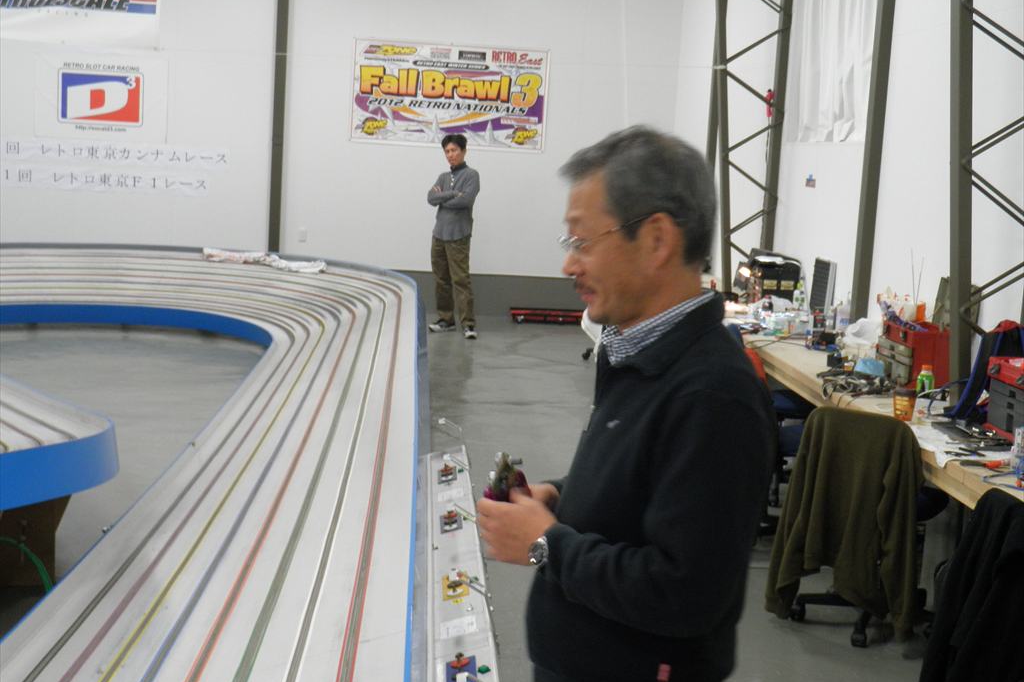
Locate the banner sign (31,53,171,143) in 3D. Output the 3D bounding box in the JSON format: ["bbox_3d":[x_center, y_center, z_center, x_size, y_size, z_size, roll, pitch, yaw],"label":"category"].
[{"bbox_3d":[-3.769,-2.228,13.323,1.200,0.760,0.020,3,8,-5],"label":"banner sign"}]

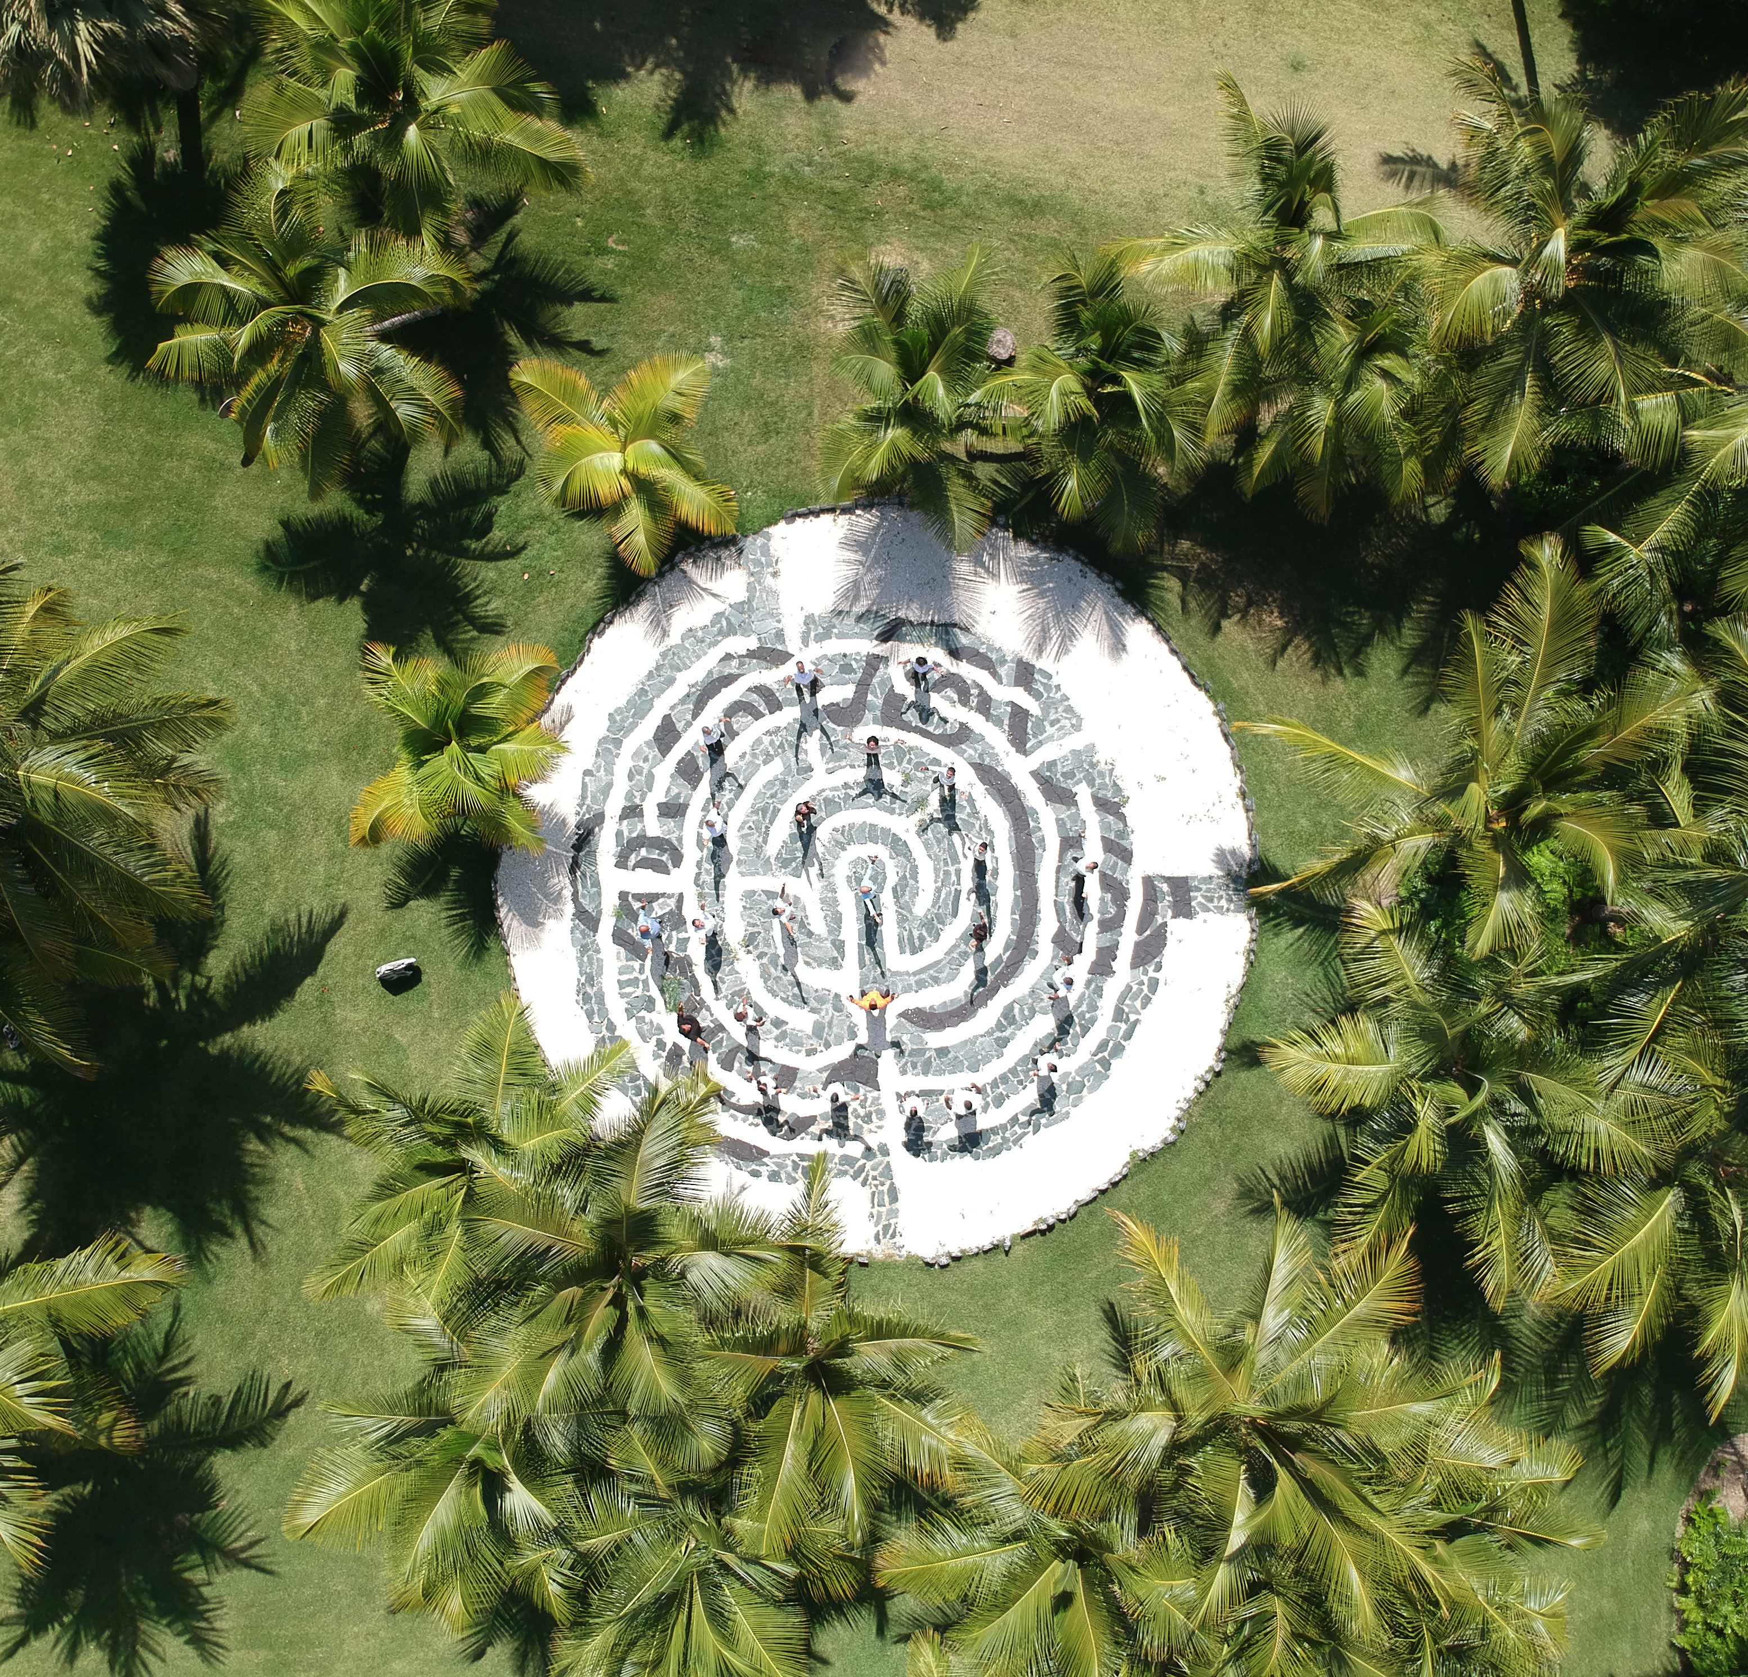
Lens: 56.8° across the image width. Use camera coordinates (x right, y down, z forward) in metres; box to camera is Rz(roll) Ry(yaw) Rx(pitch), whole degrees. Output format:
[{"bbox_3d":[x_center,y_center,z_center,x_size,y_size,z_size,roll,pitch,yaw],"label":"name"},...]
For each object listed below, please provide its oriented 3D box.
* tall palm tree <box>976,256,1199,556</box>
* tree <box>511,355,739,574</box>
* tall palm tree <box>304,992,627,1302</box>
[{"bbox_3d":[4.306,-8.551,33.071,4.340,5.200,5.790,0,86,0],"label":"tall palm tree"},{"bbox_3d":[-6.523,-9.892,41.420,5.950,4.200,5.860,0,85,0],"label":"tree"},{"bbox_3d":[-7.689,5.899,31.742,6.080,5.900,5.680,0,86,0],"label":"tall palm tree"}]

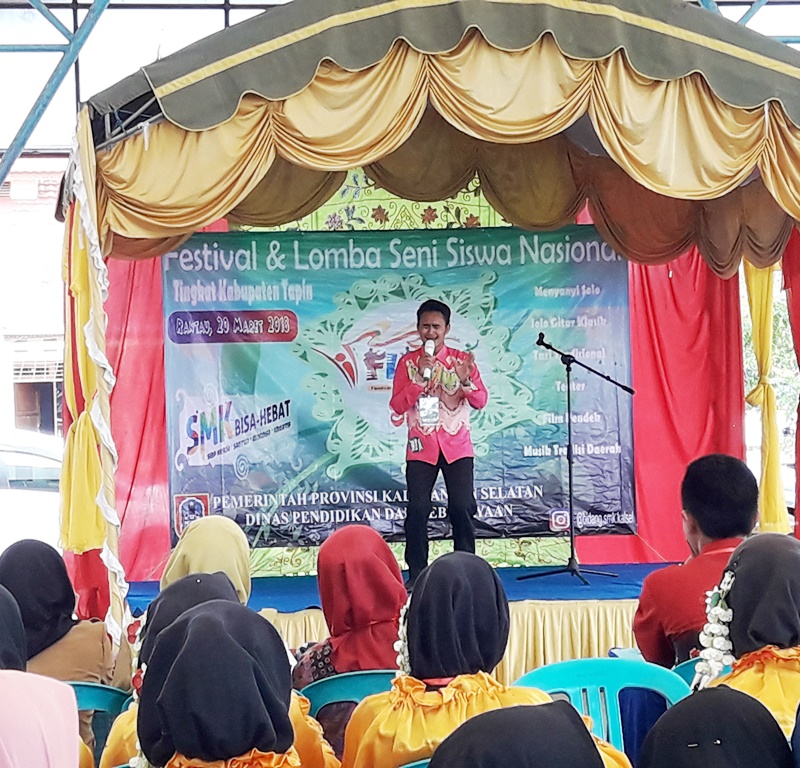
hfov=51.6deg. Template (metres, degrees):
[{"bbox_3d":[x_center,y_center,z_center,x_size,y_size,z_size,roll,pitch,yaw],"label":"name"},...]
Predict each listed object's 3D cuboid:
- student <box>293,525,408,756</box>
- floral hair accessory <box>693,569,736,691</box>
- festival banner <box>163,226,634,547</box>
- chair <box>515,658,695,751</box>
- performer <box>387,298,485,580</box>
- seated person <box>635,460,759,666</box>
[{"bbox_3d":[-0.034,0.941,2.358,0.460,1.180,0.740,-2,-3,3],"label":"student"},{"bbox_3d":[0.676,0.528,1.780,0.090,0.262,0.075,-3,-3,27],"label":"floral hair accessory"},{"bbox_3d":[0.000,0.016,5.330,3.000,2.020,0.030,-1,-3,-2],"label":"festival banner"},{"bbox_3d":[0.509,1.115,2.321,0.550,0.810,0.560,-1,-3,0],"label":"chair"},{"bbox_3d":[0.213,0.338,4.788,0.560,1.660,0.400,-2,-3,7],"label":"performer"},{"bbox_3d":[0.775,0.847,2.306,0.500,1.320,0.760,-1,-3,-7],"label":"seated person"}]

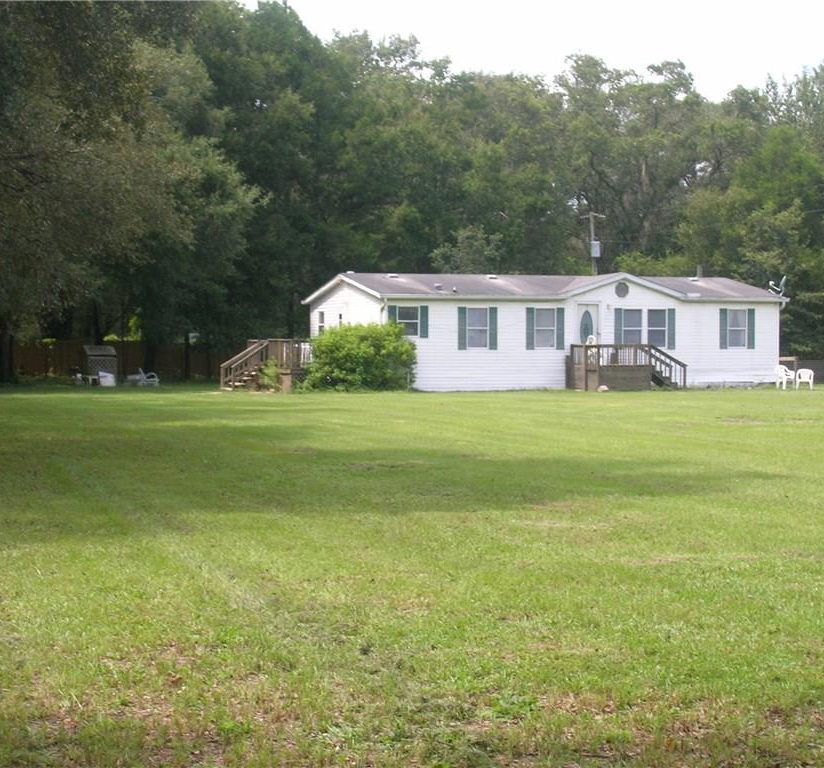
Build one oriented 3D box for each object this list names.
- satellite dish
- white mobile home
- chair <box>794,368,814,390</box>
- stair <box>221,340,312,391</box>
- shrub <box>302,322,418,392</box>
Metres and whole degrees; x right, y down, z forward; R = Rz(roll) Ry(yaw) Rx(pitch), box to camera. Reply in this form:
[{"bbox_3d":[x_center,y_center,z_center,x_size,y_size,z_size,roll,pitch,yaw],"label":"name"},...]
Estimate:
[{"bbox_3d":[12.866,-3.467,65.600,0.650,0.780,0.500,0,1,6],"label":"satellite dish"},{"bbox_3d":[4.585,-1.874,66.273,15.050,3.960,8.500,-1,1,-21],"label":"white mobile home"},{"bbox_3d":[12.911,-0.138,61.300,0.600,0.750,0.580,0,1,18],"label":"chair"},{"bbox_3d":[-3.861,-0.672,62.379,3.900,1.770,5.000,-1,1,-21],"label":"stair"},{"bbox_3d":[-1.671,-0.853,59.300,3.500,2.200,2.800,0,1,0],"label":"shrub"}]

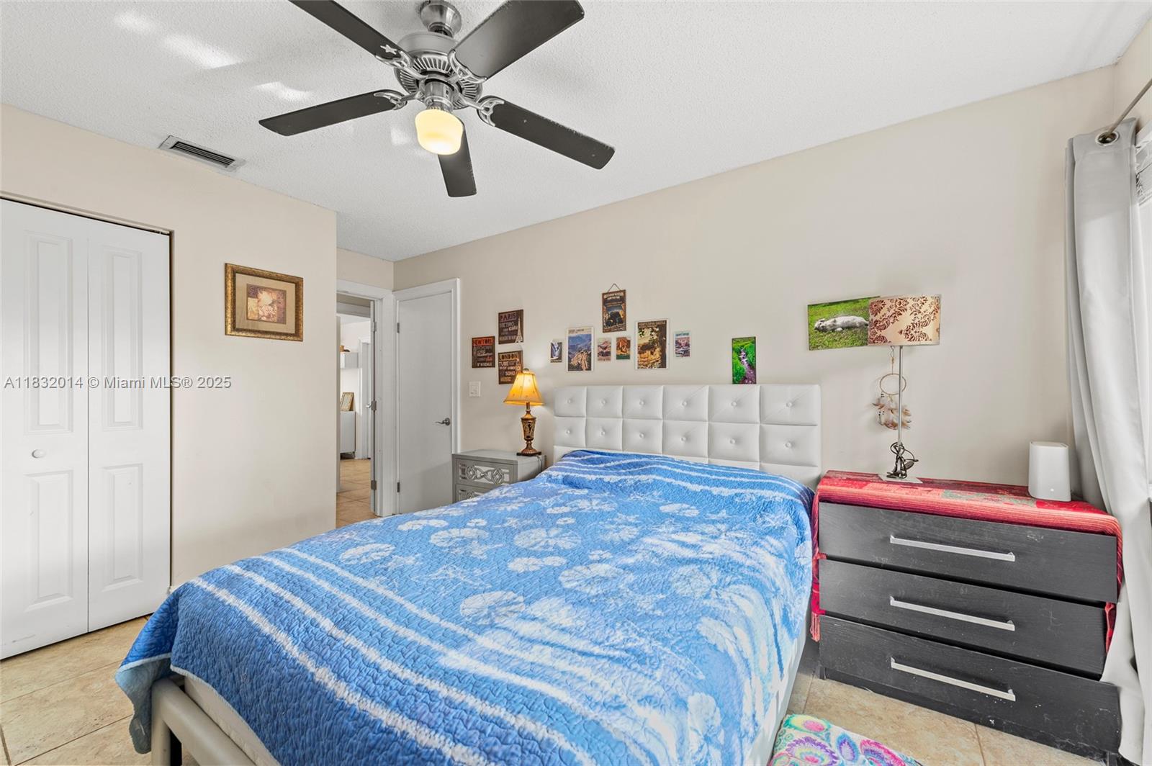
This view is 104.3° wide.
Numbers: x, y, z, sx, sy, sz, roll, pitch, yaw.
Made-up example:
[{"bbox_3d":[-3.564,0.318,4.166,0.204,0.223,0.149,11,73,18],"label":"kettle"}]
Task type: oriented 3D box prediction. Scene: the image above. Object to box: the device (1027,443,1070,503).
[{"bbox_3d":[1.747,0.325,1.655,0.095,0.190,0.140,-1,-1,34],"label":"device"}]

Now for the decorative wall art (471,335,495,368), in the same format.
[{"bbox_3d":[-0.772,-0.253,3.722,0.267,0.261,0.010,-1,-1,33],"label":"decorative wall art"}]

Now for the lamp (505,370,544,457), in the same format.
[{"bbox_3d":[-0.349,0.206,3.242,0.292,0.621,0.291,-1,-1,0],"label":"lamp"}]

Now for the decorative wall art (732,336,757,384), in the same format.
[{"bbox_3d":[0.961,-0.122,2.551,0.130,0.272,0.012,-1,-1,34],"label":"decorative wall art"}]

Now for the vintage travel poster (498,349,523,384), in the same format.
[{"bbox_3d":[-0.521,-0.119,3.555,0.258,0.257,0.010,-1,-1,33],"label":"vintage travel poster"}]

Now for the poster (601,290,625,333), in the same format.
[{"bbox_3d":[0.261,-0.478,3.024,0.178,0.275,0.012,-1,-1,34],"label":"poster"}]

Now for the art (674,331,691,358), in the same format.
[{"bbox_3d":[0.660,-0.233,2.775,0.104,0.161,0.010,-1,-1,33],"label":"art"}]

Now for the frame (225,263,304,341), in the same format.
[{"bbox_3d":[-1.936,-0.486,2.792,0.030,0.427,0.430,-1,-1,34],"label":"frame"}]

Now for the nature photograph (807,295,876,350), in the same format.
[{"bbox_3d":[1.365,-0.294,2.280,0.313,0.245,0.015,-1,-1,34],"label":"nature photograph"}]

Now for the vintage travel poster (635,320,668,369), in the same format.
[{"bbox_3d":[0.488,-0.244,2.871,0.228,0.313,0.010,-1,-1,34],"label":"vintage travel poster"}]

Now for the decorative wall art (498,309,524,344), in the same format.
[{"bbox_3d":[-0.509,-0.437,3.540,0.261,0.255,0.012,-1,-1,34],"label":"decorative wall art"}]

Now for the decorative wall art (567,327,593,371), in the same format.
[{"bbox_3d":[0.033,-0.234,3.176,0.229,0.310,0.010,-1,-1,34],"label":"decorative wall art"}]

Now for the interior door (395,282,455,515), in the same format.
[{"bbox_3d":[-1.394,0.215,4.150,0.759,2.027,0.040,-1,-1,33],"label":"interior door"}]

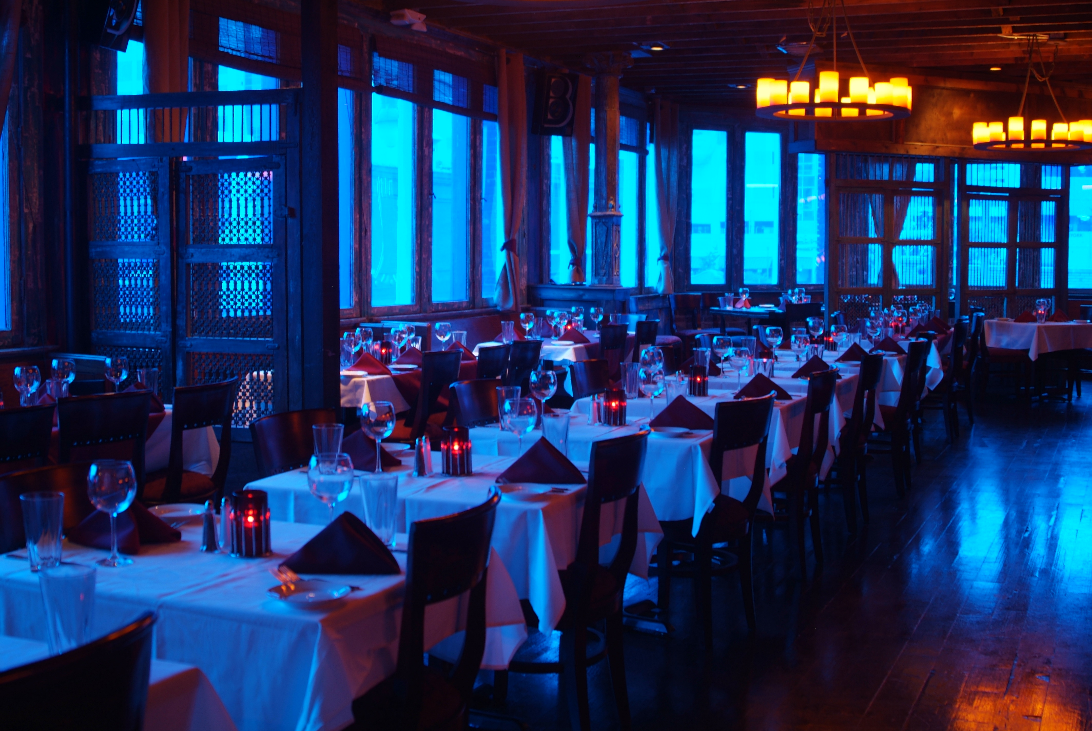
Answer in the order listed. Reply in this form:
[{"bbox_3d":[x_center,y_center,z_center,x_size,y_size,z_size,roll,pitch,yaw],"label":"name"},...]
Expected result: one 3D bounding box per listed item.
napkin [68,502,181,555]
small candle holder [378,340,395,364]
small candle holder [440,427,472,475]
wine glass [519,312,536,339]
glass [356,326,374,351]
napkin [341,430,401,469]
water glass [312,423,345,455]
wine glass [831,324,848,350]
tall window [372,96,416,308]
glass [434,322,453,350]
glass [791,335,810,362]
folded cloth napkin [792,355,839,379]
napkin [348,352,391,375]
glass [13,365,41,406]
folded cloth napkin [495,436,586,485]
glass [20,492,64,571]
[{"bbox_3d":[-0.950,0.346,2.860,0.255,0.112,0.160,1,5,12],"label":"napkin"},{"bbox_3d":[-0.852,-0.065,6.804,0.090,0.125,0.090,1,5,0],"label":"small candle holder"},{"bbox_3d":[-0.254,0.242,3.661,0.085,0.136,0.085,0,5,0],"label":"small candle holder"},{"bbox_3d":[-0.122,-0.243,8.410,0.094,0.205,0.094,1,5,0],"label":"wine glass"},{"bbox_3d":[-1.023,-0.104,7.209,0.099,0.211,0.099,2,5,25],"label":"glass"},{"bbox_3d":[-0.588,0.258,4.031,0.261,0.118,0.150,2,5,25],"label":"napkin"},{"bbox_3d":[-0.647,0.259,3.796,0.092,0.157,0.092,2,5,25],"label":"water glass"},{"bbox_3d":[1.938,-0.160,8.411,0.108,0.207,0.108,1,5,13],"label":"wine glass"},{"bbox_3d":[-1.210,-1.278,9.968,0.080,1.638,0.723,3,5,24],"label":"tall window"},{"bbox_3d":[-0.678,-0.169,8.437,0.107,0.218,0.107,0,5,0],"label":"glass"},{"bbox_3d":[1.322,-0.054,6.629,0.099,0.211,0.099,2,5,25],"label":"glass"},{"bbox_3d":[1.354,0.002,6.433,0.240,0.118,0.155,-1,6,-14],"label":"folded cloth napkin"},{"bbox_3d":[-0.978,-0.021,7.317,0.285,0.118,0.170,3,6,33],"label":"napkin"},{"bbox_3d":[-1.914,0.112,4.719,0.099,0.211,0.099,2,5,25],"label":"glass"},{"bbox_3d":[-0.011,0.270,3.681,0.255,0.130,0.160,1,5,13],"label":"folded cloth napkin"},{"bbox_3d":[-1.063,0.353,2.704,0.092,0.155,0.092,2,5,25],"label":"glass"}]

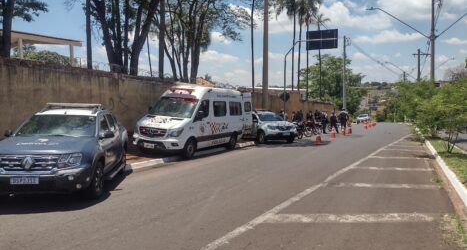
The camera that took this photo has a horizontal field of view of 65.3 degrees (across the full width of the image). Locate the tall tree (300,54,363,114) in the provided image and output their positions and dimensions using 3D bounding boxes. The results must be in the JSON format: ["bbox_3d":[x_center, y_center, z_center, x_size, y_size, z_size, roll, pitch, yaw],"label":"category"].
[{"bbox_3d":[17.030,-6.332,62.786,10.700,11.900,10.000,2,2,23],"label":"tall tree"}]

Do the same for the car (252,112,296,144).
[{"bbox_3d":[1.761,0.090,20.369,1.850,1.720,4.350,0,2,-19],"label":"car"}]

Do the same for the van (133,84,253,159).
[{"bbox_3d":[-1.555,-0.225,14.574,2.050,2.680,5.950,2,2,22],"label":"van"}]

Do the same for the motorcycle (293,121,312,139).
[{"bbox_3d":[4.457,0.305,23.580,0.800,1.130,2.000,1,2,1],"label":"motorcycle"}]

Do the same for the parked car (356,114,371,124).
[{"bbox_3d":[19.285,-0.782,53.973,1.750,1.500,4.200,2,2,21],"label":"parked car"}]

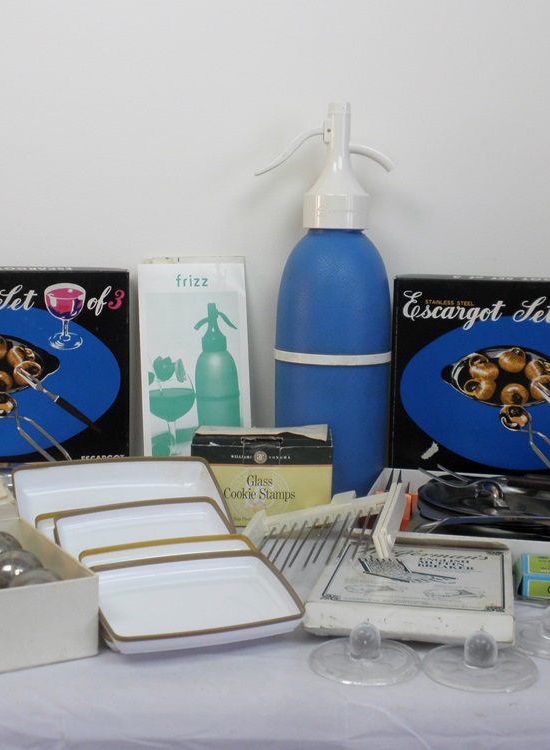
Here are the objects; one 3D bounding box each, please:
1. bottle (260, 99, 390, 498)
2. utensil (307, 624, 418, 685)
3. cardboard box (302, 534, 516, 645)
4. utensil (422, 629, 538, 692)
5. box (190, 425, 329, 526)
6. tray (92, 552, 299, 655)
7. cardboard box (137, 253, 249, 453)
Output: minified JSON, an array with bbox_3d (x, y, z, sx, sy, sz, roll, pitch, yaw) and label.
[{"bbox_3d":[0.052,-0.078,1.134,0.151,0.413,0.125,1,7,6],"label":"bottle"},{"bbox_3d":[0.058,0.171,0.686,0.072,0.029,0.072,1,7,0],"label":"utensil"},{"bbox_3d":[0.106,0.161,0.812,0.142,0.020,0.163,2,7,10],"label":"cardboard box"},{"bbox_3d":[0.130,0.173,0.677,0.072,0.029,0.072,1,7,0],"label":"utensil"},{"bbox_3d":[-0.011,0.100,1.054,0.133,0.078,0.088,1,7,1],"label":"box"},{"bbox_3d":[-0.057,0.157,0.736,0.132,0.017,0.088,-3,21,-20],"label":"tray"},{"bbox_3d":[-0.085,0.001,1.181,0.113,0.248,0.084,-1,4,0],"label":"cardboard box"}]

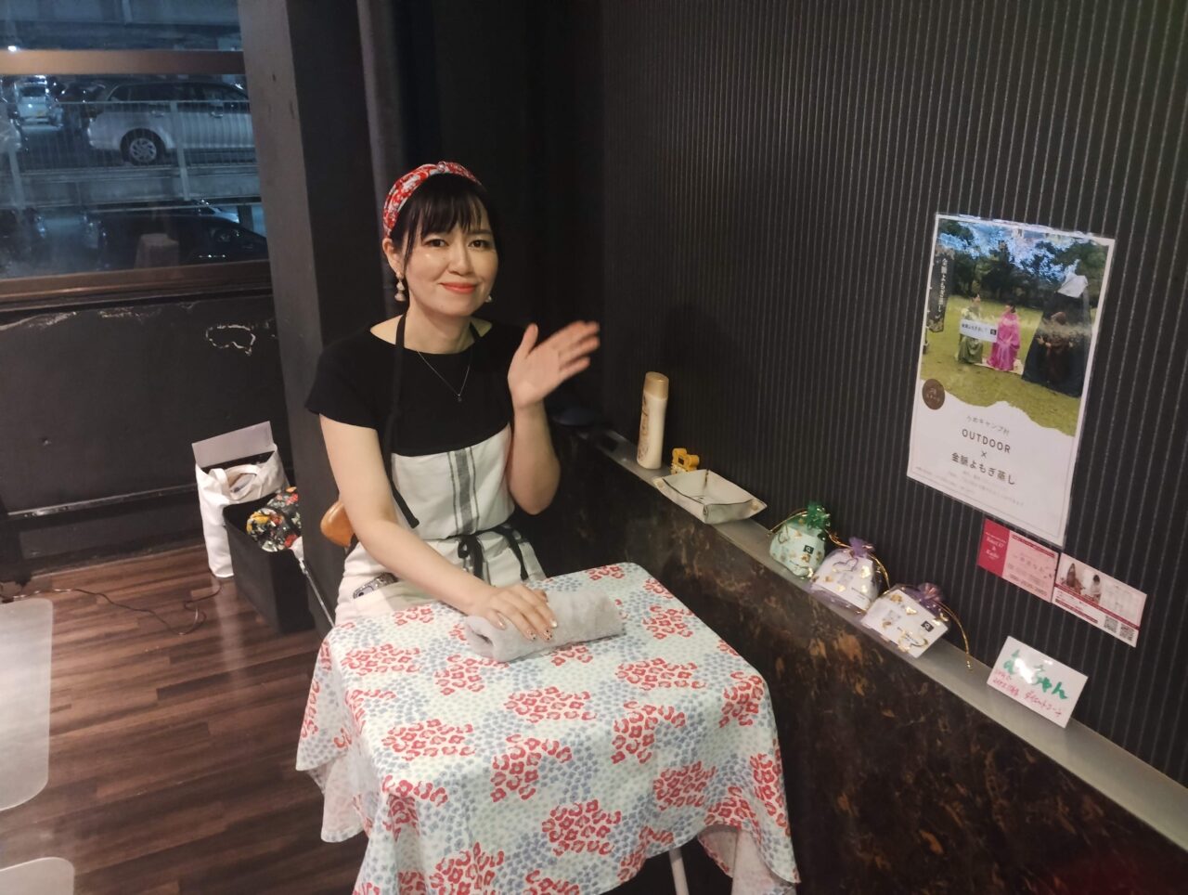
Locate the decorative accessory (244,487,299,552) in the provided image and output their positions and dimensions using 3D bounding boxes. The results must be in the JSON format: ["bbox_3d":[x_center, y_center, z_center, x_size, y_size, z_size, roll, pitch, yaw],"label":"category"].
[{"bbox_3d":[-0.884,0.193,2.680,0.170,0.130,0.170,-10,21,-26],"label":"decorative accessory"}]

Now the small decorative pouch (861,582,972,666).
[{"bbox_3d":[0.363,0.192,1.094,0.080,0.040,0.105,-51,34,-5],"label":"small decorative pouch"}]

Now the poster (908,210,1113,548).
[{"bbox_3d":[0.408,-0.073,0.973,0.004,0.298,0.211,-10,22,-24],"label":"poster"}]

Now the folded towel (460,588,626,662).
[{"bbox_3d":[-0.067,0.234,1.326,0.195,0.054,0.092,-10,22,-24],"label":"folded towel"}]

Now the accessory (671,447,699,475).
[{"bbox_3d":[0.146,0.028,1.558,0.034,0.042,0.040,-10,22,-24],"label":"accessory"}]

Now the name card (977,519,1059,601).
[{"bbox_3d":[0.434,0.115,0.987,0.003,0.055,0.091,-10,22,-24],"label":"name card"}]

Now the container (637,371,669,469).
[{"bbox_3d":[0.099,-0.047,1.605,0.042,0.155,0.042,3,18,-1],"label":"container"}]

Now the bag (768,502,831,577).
[{"bbox_3d":[0.276,0.119,1.264,0.042,0.082,0.080,7,12,-37],"label":"bag"}]

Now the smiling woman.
[{"bbox_3d":[-0.172,0.223,1.540,0.440,1.270,0.580,-10,22,-24],"label":"smiling woman"}]

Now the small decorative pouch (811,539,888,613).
[{"bbox_3d":[0.317,0.156,1.179,0.040,0.080,0.090,15,7,-40],"label":"small decorative pouch"}]

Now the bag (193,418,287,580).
[{"bbox_3d":[-1.076,0.173,2.957,0.265,0.410,0.120,-19,27,-41],"label":"bag"}]

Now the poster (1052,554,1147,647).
[{"bbox_3d":[0.475,0.143,0.908,0.003,0.055,0.091,-10,22,-24],"label":"poster"}]

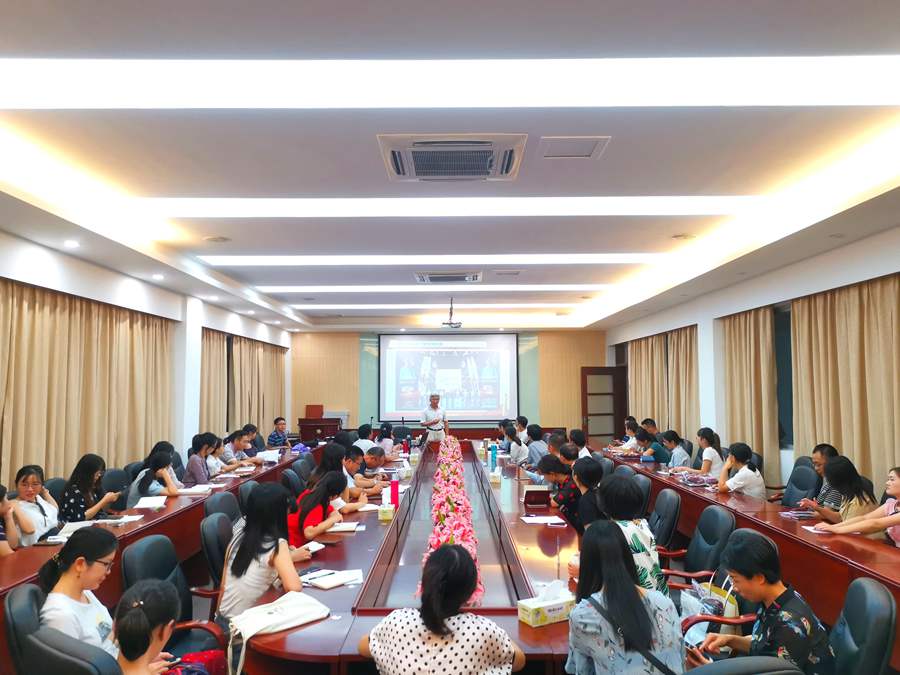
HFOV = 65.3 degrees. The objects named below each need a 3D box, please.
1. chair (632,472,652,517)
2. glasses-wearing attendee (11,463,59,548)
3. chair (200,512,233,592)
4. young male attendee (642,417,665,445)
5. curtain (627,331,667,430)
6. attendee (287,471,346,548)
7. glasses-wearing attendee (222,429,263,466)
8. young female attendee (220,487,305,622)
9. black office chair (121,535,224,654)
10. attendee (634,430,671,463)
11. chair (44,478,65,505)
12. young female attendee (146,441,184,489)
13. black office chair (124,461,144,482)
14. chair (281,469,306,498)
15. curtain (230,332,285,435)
[{"bbox_3d":[1.330,1.681,5.847,0.670,1.040,0.610,0,-4,-6],"label":"chair"},{"bbox_3d":[-2.770,1.491,4.657,0.750,1.240,0.500,-1,-4,18],"label":"glasses-wearing attendee"},{"bbox_3d":[-1.120,1.547,4.021,0.620,1.040,0.600,1,-4,-8],"label":"chair"},{"bbox_3d":[2.990,1.911,10.793,0.750,1.270,0.500,0,-4,-6],"label":"young male attendee"},{"bbox_3d":[3.950,1.358,14.140,0.180,2.700,2.750,0,-4,0],"label":"curtain"},{"bbox_3d":[-0.930,1.512,4.806,0.750,1.220,0.500,0,-4,0],"label":"attendee"},{"bbox_3d":[-2.780,1.835,9.394,0.800,1.220,0.520,0,-4,0],"label":"glasses-wearing attendee"},{"bbox_3d":[-1.000,1.436,3.839,0.760,1.250,0.500,3,-5,-37],"label":"young female attendee"},{"bbox_3d":[-1.280,1.504,3.423,0.620,1.040,0.600,-1,-4,10],"label":"black office chair"},{"bbox_3d":[2.850,1.907,10.092,0.780,1.180,0.500,0,-4,0],"label":"attendee"},{"bbox_3d":[-2.900,1.652,5.518,0.620,1.040,0.600,0,-4,0],"label":"chair"},{"bbox_3d":[-2.900,1.672,7.151,0.750,1.240,0.480,0,-4,-6],"label":"young female attendee"},{"bbox_3d":[-2.950,1.772,7.074,0.660,1.030,0.610,0,-4,0],"label":"black office chair"},{"bbox_3d":[-1.200,1.708,6.316,0.620,1.040,0.600,0,-4,0],"label":"chair"},{"bbox_3d":[-3.650,1.379,13.587,0.180,2.620,3.800,0,-4,0],"label":"curtain"}]

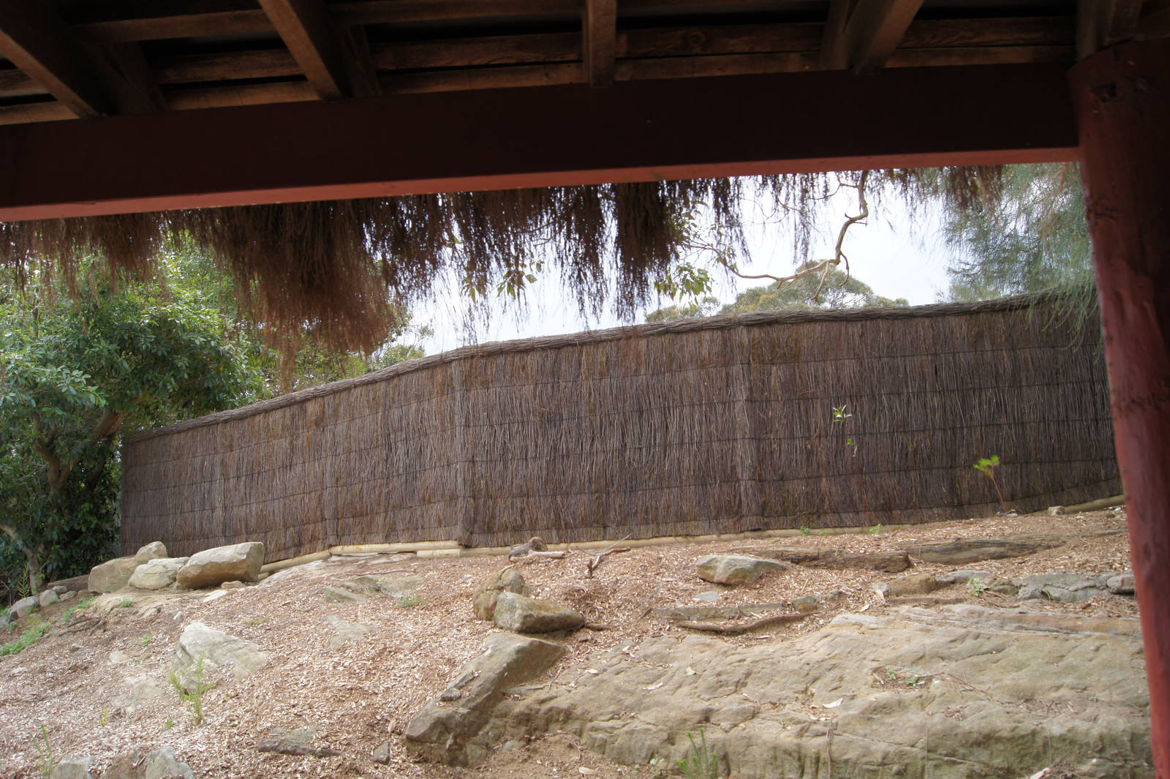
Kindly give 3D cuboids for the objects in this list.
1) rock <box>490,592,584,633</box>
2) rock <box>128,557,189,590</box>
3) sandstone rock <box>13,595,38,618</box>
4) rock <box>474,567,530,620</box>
[{"bbox_3d":[-0.327,1.556,6.150,0.608,0.235,0.360,2,-8,-20],"label":"rock"},{"bbox_3d":[-5.145,2.218,10.600,0.673,0.360,0.500,3,-8,-25],"label":"rock"},{"bbox_3d":[-7.021,2.725,11.000,0.272,0.258,0.270,4,-9,-32],"label":"sandstone rock"},{"bbox_3d":[-0.615,1.489,6.400,0.393,0.356,0.400,2,-8,-15],"label":"rock"}]

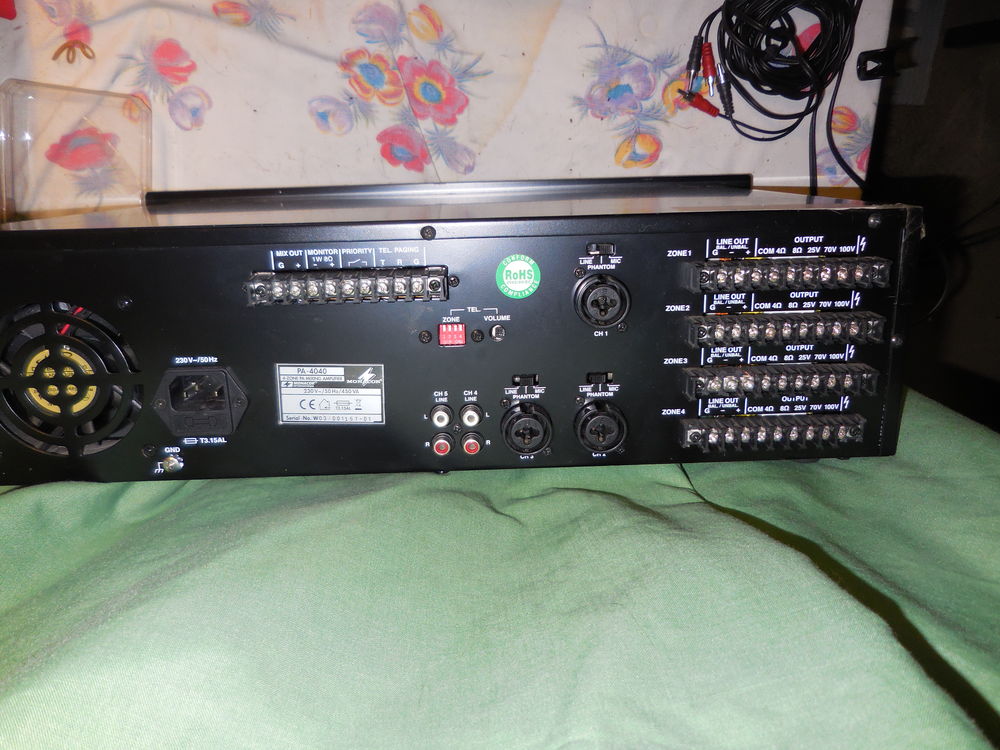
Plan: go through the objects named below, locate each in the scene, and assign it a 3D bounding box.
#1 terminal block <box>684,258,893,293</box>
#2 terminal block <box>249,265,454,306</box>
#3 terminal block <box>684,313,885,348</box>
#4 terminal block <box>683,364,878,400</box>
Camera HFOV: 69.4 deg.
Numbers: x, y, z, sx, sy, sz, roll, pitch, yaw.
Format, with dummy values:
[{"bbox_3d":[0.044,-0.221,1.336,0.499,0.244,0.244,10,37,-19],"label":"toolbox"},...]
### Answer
[{"bbox_3d":[0.129,-0.045,0.325,0.086,0.012,0.014,-2,15,-1],"label":"terminal block"},{"bbox_3d":[-0.067,-0.040,0.322,0.086,0.013,0.014,-2,15,-1],"label":"terminal block"},{"bbox_3d":[0.130,-0.021,0.331,0.086,0.012,0.014,-2,15,-1],"label":"terminal block"},{"bbox_3d":[0.130,0.004,0.338,0.086,0.012,0.014,-2,15,-1],"label":"terminal block"}]

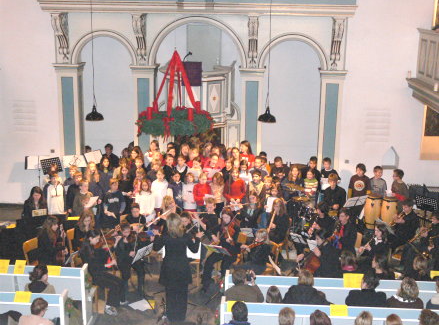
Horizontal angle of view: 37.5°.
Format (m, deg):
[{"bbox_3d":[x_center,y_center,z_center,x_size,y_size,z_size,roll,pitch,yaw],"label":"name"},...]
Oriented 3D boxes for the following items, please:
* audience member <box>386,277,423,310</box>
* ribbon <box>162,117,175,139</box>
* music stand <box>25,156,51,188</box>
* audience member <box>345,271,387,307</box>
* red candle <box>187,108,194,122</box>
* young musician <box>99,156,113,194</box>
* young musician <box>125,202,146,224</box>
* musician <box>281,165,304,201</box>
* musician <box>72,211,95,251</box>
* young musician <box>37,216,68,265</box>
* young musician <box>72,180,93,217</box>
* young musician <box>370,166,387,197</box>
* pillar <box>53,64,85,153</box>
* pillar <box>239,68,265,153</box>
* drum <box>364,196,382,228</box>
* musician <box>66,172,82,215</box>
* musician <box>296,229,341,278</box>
[{"bbox_3d":[2.484,2.070,8.730,0.500,1.300,0.720,1,14,2],"label":"audience member"},{"bbox_3d":[-0.799,-0.541,10.135,0.190,0.360,0.090,5,15,14],"label":"ribbon"},{"bbox_3d":[-4.015,0.506,14.343,0.520,1.340,0.420,1,14,0],"label":"music stand"},{"bbox_3d":[1.871,1.963,8.354,0.540,1.320,0.720,1,12,2],"label":"audience member"},{"bbox_3d":[-0.491,-0.810,11.151,0.100,0.230,0.100,1,14,0],"label":"red candle"},{"bbox_3d":[-2.345,0.651,13.353,0.420,1.530,0.300,-1,12,-8],"label":"young musician"},{"bbox_3d":[-1.479,1.350,11.452,0.500,1.230,0.680,-3,15,-15],"label":"young musician"},{"bbox_3d":[1.443,0.721,13.043,0.450,1.363,0.330,4,14,14],"label":"musician"},{"bbox_3d":[-2.208,1.440,10.777,0.480,1.250,0.720,-4,15,-19],"label":"musician"},{"bbox_3d":[-2.530,1.511,10.266,0.750,1.260,0.520,10,15,36],"label":"young musician"},{"bbox_3d":[-2.620,0.966,12.501,0.420,1.370,0.360,-7,15,-33],"label":"young musician"},{"bbox_3d":[3.368,0.705,13.941,0.420,1.280,0.300,0,14,-2],"label":"young musician"},{"bbox_3d":[-3.158,-0.585,13.976,0.580,3.109,0.550,2,14,4],"label":"pillar"},{"bbox_3d":[0.737,-0.486,14.579,0.580,3.220,0.560,2,12,3],"label":"pillar"},{"bbox_3d":[3.344,1.044,14.039,0.370,0.690,0.370,1,14,0],"label":"drum"},{"bbox_3d":[-2.725,0.847,12.267,0.400,1.358,0.300,-1,14,-8],"label":"musician"},{"bbox_3d":[1.389,1.632,9.978,0.800,1.254,0.580,-3,14,-17],"label":"musician"}]

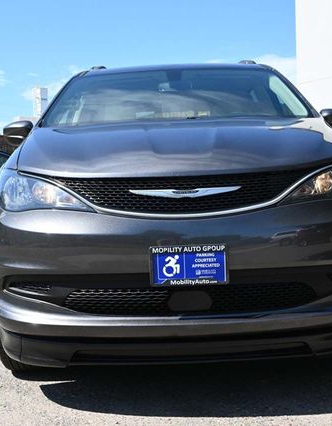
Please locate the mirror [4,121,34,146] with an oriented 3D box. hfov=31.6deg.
[{"bbox_3d":[-0.952,-0.526,3.852,0.230,0.170,0.180,-2,4,1],"label":"mirror"}]

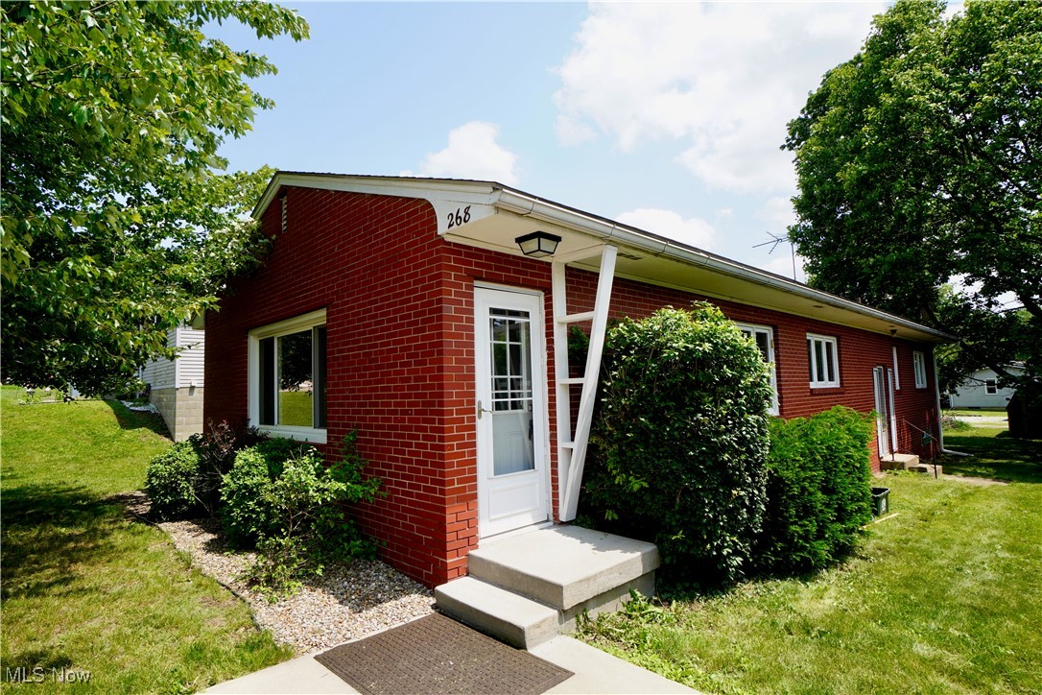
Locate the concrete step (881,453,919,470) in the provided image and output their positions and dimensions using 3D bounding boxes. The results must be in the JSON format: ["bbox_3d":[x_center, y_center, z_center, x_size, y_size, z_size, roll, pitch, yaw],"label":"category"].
[{"bbox_3d":[8.912,2.702,12.230,1.450,0.220,0.520,2,-6,-44],"label":"concrete step"}]

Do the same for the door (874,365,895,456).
[{"bbox_3d":[8.637,1.521,12.438,0.900,2.070,0.100,2,-6,-44],"label":"door"}]

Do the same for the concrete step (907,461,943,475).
[{"bbox_3d":[9.412,2.819,12.081,1.100,0.180,0.450,2,-6,-44],"label":"concrete step"}]

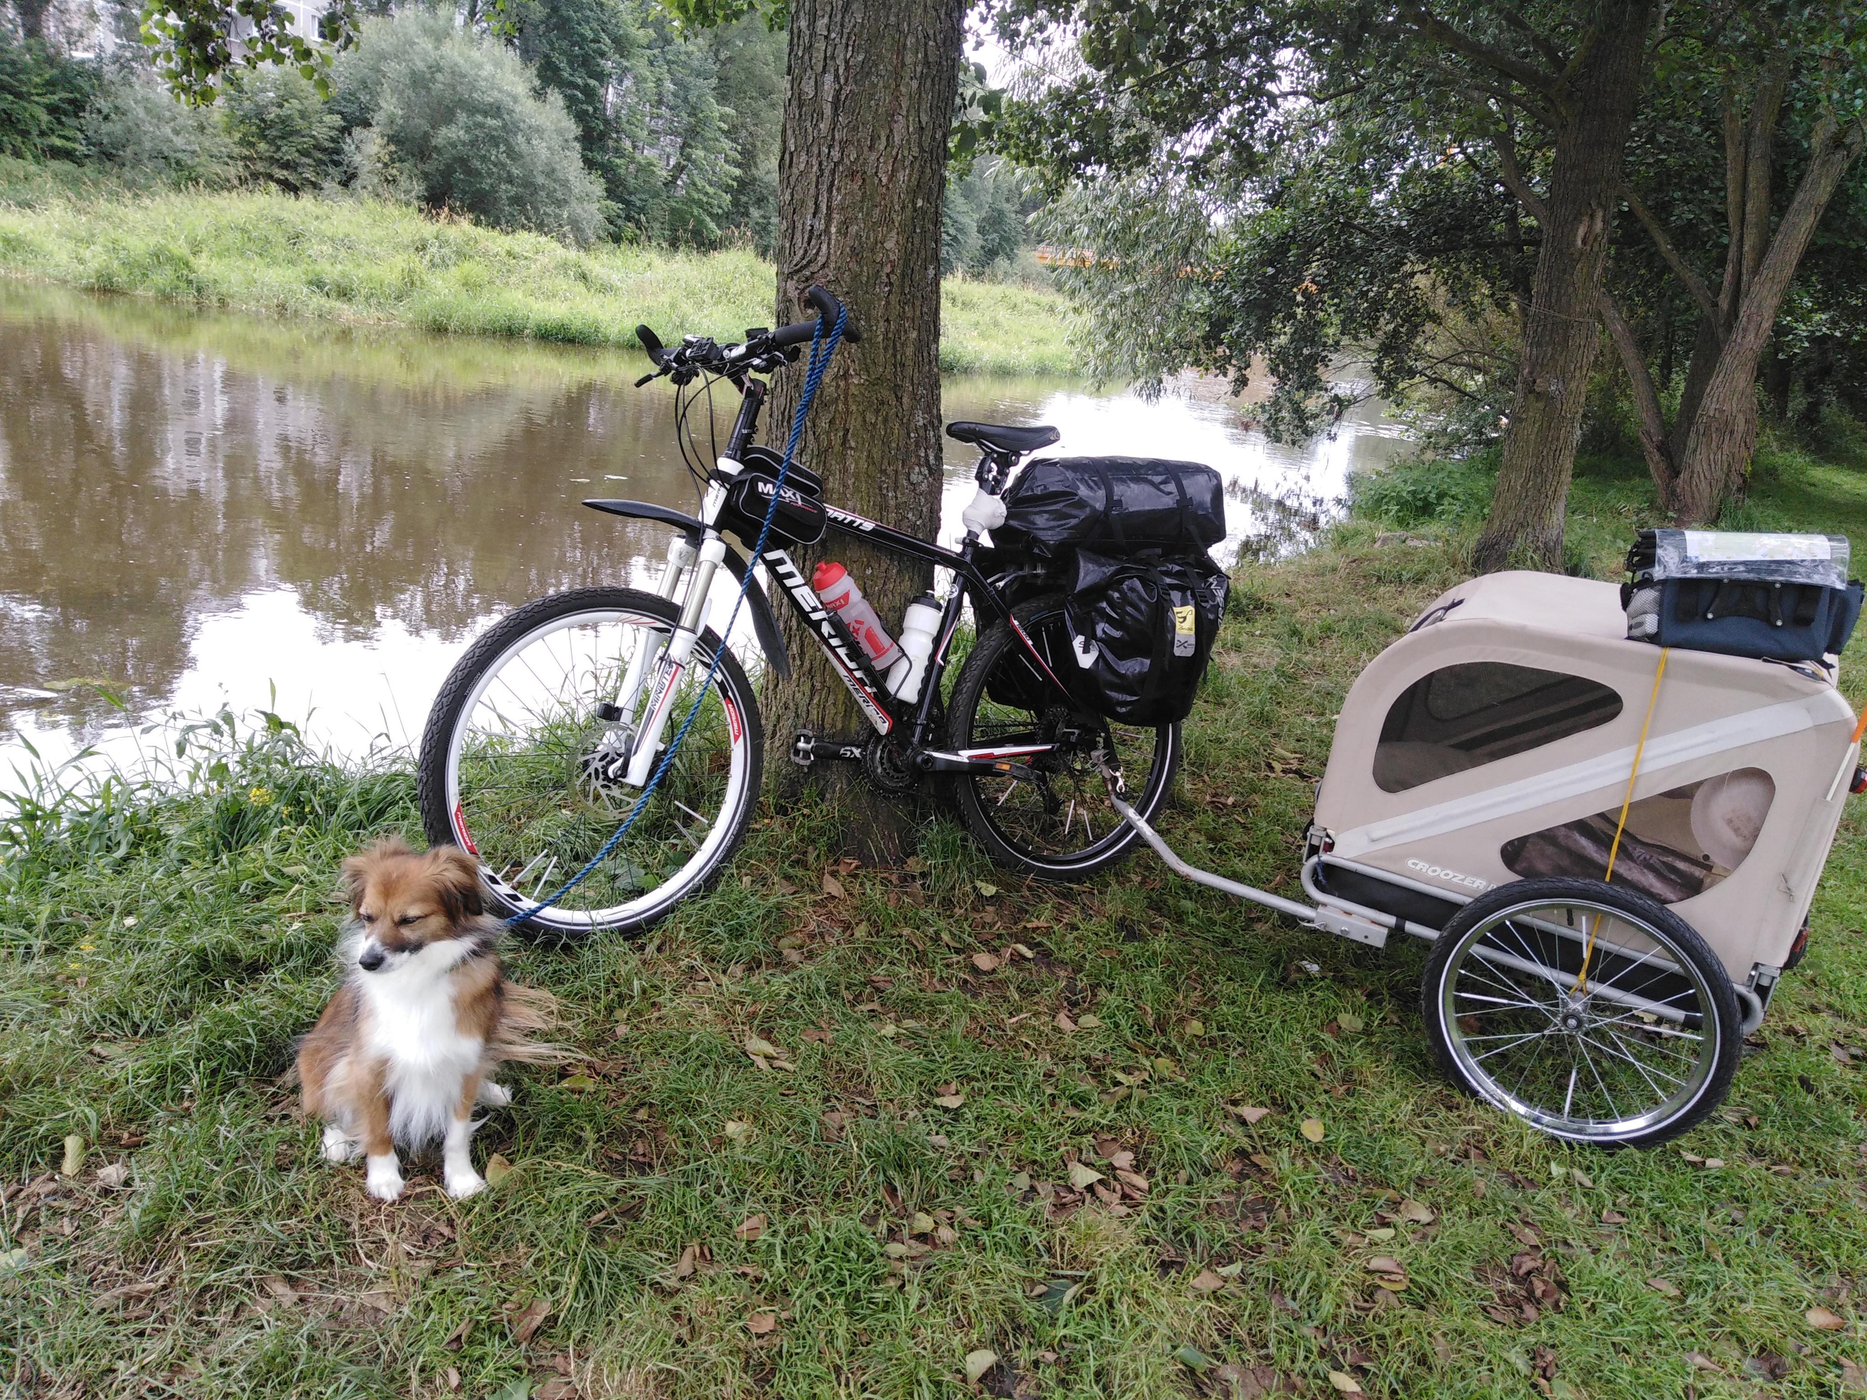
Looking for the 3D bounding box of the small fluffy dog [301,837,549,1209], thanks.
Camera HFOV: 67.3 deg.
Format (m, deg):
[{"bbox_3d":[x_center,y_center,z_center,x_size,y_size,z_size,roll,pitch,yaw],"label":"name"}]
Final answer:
[{"bbox_3d":[-0.691,0.384,1.928,0.300,0.475,0.360,0,18,-22],"label":"small fluffy dog"}]

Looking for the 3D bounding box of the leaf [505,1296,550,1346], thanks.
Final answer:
[{"bbox_3d":[-0.479,0.738,1.660,0.055,0.025,0.075,10,17,7],"label":"leaf"}]

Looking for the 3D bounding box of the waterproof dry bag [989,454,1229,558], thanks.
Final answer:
[{"bbox_3d":[0.365,-0.438,3.092,0.540,0.210,0.250,-2,9,-35],"label":"waterproof dry bag"}]

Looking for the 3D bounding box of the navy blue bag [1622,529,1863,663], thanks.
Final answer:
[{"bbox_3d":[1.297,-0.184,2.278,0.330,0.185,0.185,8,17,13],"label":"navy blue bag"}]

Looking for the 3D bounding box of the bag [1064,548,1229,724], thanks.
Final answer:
[{"bbox_3d":[0.450,-0.142,2.994,0.310,0.370,0.180,-2,9,-35],"label":"bag"}]

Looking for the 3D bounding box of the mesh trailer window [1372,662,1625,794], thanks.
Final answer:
[{"bbox_3d":[0.956,0.067,2.405,0.365,0.270,0.020,15,19,23],"label":"mesh trailer window"}]

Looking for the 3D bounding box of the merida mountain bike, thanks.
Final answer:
[{"bbox_3d":[-0.121,-0.147,2.805,1.752,1.170,0.630,-2,9,-35],"label":"merida mountain bike"}]

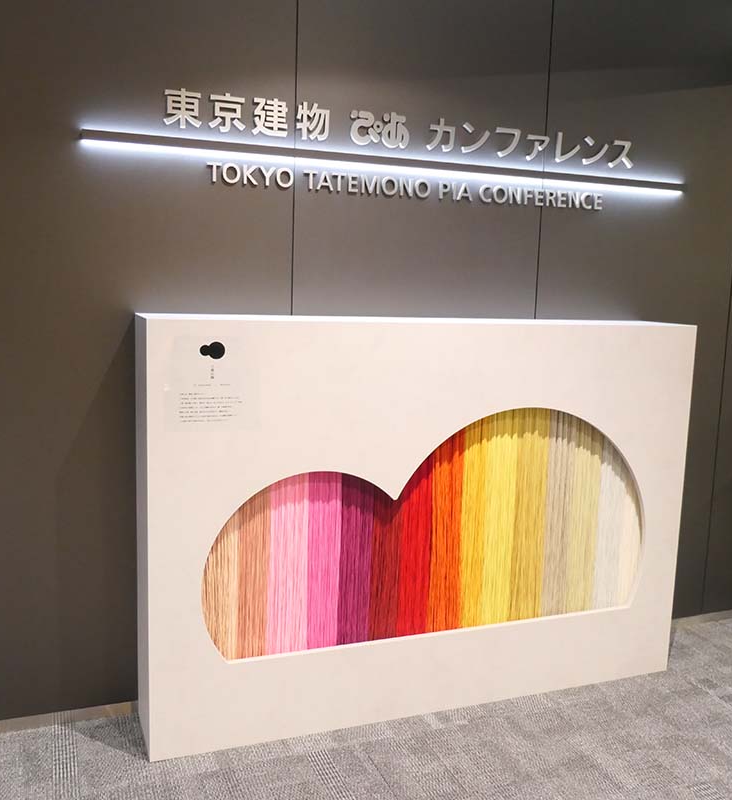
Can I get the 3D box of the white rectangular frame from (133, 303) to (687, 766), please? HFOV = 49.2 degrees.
[{"bbox_3d":[0.217,0.377,2.691,1.870,1.283,0.284,-1,9,-21],"label":"white rectangular frame"}]

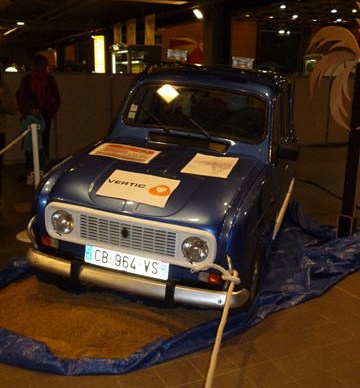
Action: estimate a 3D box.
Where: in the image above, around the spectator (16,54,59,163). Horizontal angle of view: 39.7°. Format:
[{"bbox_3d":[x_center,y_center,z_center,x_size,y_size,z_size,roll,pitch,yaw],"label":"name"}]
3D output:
[{"bbox_3d":[-1.929,-1.044,6.945,0.550,1.720,0.420,-5,14,-24],"label":"spectator"}]

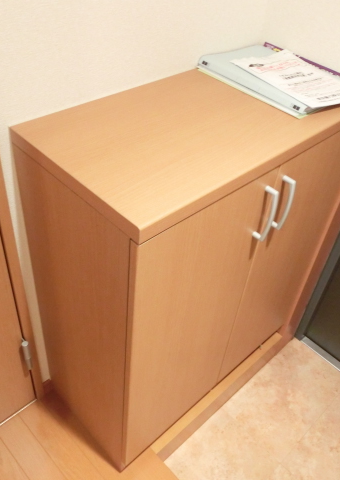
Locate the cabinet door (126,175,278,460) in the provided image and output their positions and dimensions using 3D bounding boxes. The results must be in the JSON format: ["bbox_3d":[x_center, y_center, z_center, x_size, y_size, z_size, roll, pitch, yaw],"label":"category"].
[{"bbox_3d":[0.044,0.233,1.105,0.377,0.829,0.024,-31,54,-34],"label":"cabinet door"}]

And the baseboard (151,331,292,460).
[{"bbox_3d":[0.181,0.530,1.611,0.652,0.133,0.040,-31,54,-34],"label":"baseboard"}]

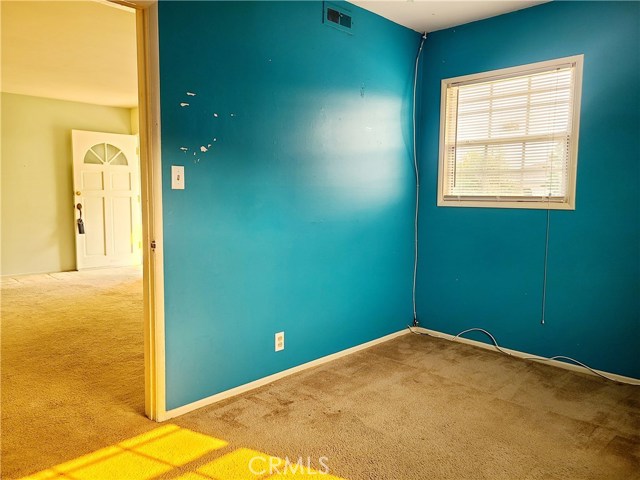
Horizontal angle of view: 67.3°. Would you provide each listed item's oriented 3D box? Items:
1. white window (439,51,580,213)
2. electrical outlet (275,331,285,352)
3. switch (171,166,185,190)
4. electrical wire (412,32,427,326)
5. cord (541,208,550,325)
[{"bbox_3d":[1.330,-0.723,3.468,1.015,0.980,0.080,6,8,44],"label":"white window"},{"bbox_3d":[-0.244,0.633,2.984,0.012,0.115,0.071,6,8,44],"label":"electrical outlet"},{"bbox_3d":[-0.704,-0.310,2.405,0.015,0.115,0.070,6,8,44],"label":"switch"},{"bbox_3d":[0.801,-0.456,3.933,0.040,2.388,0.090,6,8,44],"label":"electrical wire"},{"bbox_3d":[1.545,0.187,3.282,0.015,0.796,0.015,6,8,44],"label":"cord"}]

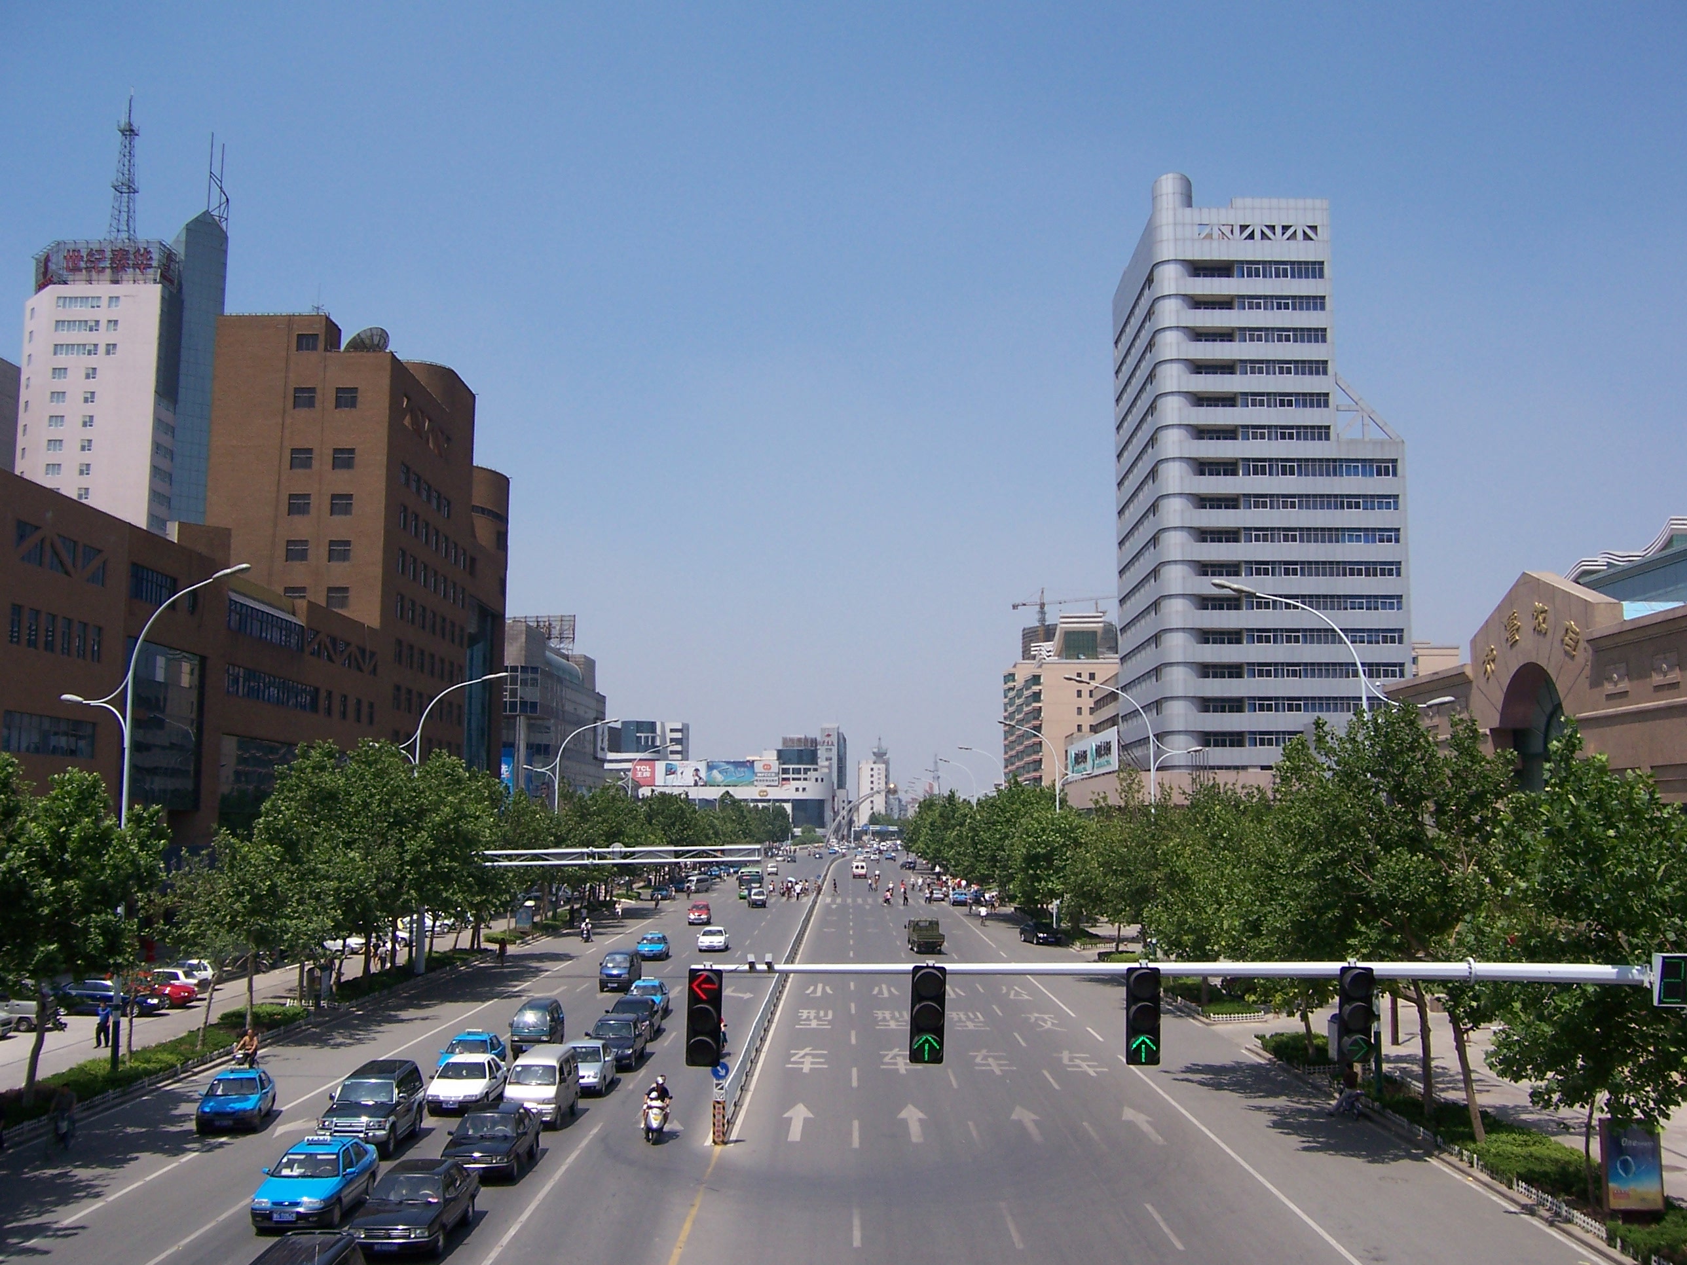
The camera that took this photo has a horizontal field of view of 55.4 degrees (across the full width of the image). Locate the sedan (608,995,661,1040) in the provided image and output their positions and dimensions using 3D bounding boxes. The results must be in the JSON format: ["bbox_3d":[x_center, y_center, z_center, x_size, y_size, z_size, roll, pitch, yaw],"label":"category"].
[{"bbox_3d":[-8.489,15.865,65.628,1.750,1.450,4.500,0,-7,0],"label":"sedan"}]

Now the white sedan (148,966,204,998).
[{"bbox_3d":[-33.879,17.332,79.063,4.300,1.430,1.700,0,-7,0],"label":"white sedan"}]

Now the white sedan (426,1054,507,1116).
[{"bbox_3d":[-11.640,13.992,49.853,1.700,1.420,4.200,0,-7,2],"label":"white sedan"}]

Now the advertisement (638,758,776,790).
[{"bbox_3d":[-51.209,53.197,602.158,53.000,10.500,1.200,0,-7,0],"label":"advertisement"}]

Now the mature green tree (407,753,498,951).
[{"bbox_3d":[-24.842,14.039,102.763,5.820,12.810,5.820,0,-7,0],"label":"mature green tree"}]

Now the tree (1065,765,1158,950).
[{"bbox_3d":[18.225,15.326,109.015,6.340,12.120,6.340,0,-7,0],"label":"tree"}]

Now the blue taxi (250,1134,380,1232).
[{"bbox_3d":[-11.723,12.173,35.917,1.700,1.500,4.380,0,-7,-1],"label":"blue taxi"}]

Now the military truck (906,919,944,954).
[{"bbox_3d":[5.684,20.903,110.484,2.000,2.120,5.100,1,-7,-4],"label":"military truck"}]

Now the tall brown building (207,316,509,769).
[{"bbox_3d":[-44.937,1.451,153.598,15.200,50.500,46.000,0,-7,0],"label":"tall brown building"}]

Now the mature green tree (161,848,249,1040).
[{"bbox_3d":[-24.643,12.121,61.714,3.600,7.600,3.600,0,-7,0],"label":"mature green tree"}]

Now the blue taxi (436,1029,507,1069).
[{"bbox_3d":[-12.452,14.270,53.980,1.700,1.500,4.350,1,-7,-3],"label":"blue taxi"}]

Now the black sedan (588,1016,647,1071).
[{"bbox_3d":[-8.311,14.855,58.657,1.720,1.460,4.500,0,-7,-1],"label":"black sedan"}]

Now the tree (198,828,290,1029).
[{"bbox_3d":[-24.342,12.047,65.351,3.870,8.130,4.200,0,-7,0],"label":"tree"}]

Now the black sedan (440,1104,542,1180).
[{"bbox_3d":[-8.778,12.748,40.430,1.720,1.430,4.600,0,-7,0],"label":"black sedan"}]

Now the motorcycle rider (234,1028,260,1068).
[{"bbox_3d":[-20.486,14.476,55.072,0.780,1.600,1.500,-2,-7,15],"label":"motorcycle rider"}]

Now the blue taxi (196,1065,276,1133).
[{"bbox_3d":[-17.278,13.311,45.943,1.700,1.500,4.300,2,-7,-11],"label":"blue taxi"}]

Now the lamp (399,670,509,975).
[{"bbox_3d":[-23.020,10.672,91.882,7.200,17.100,0.500,0,-7,0],"label":"lamp"}]

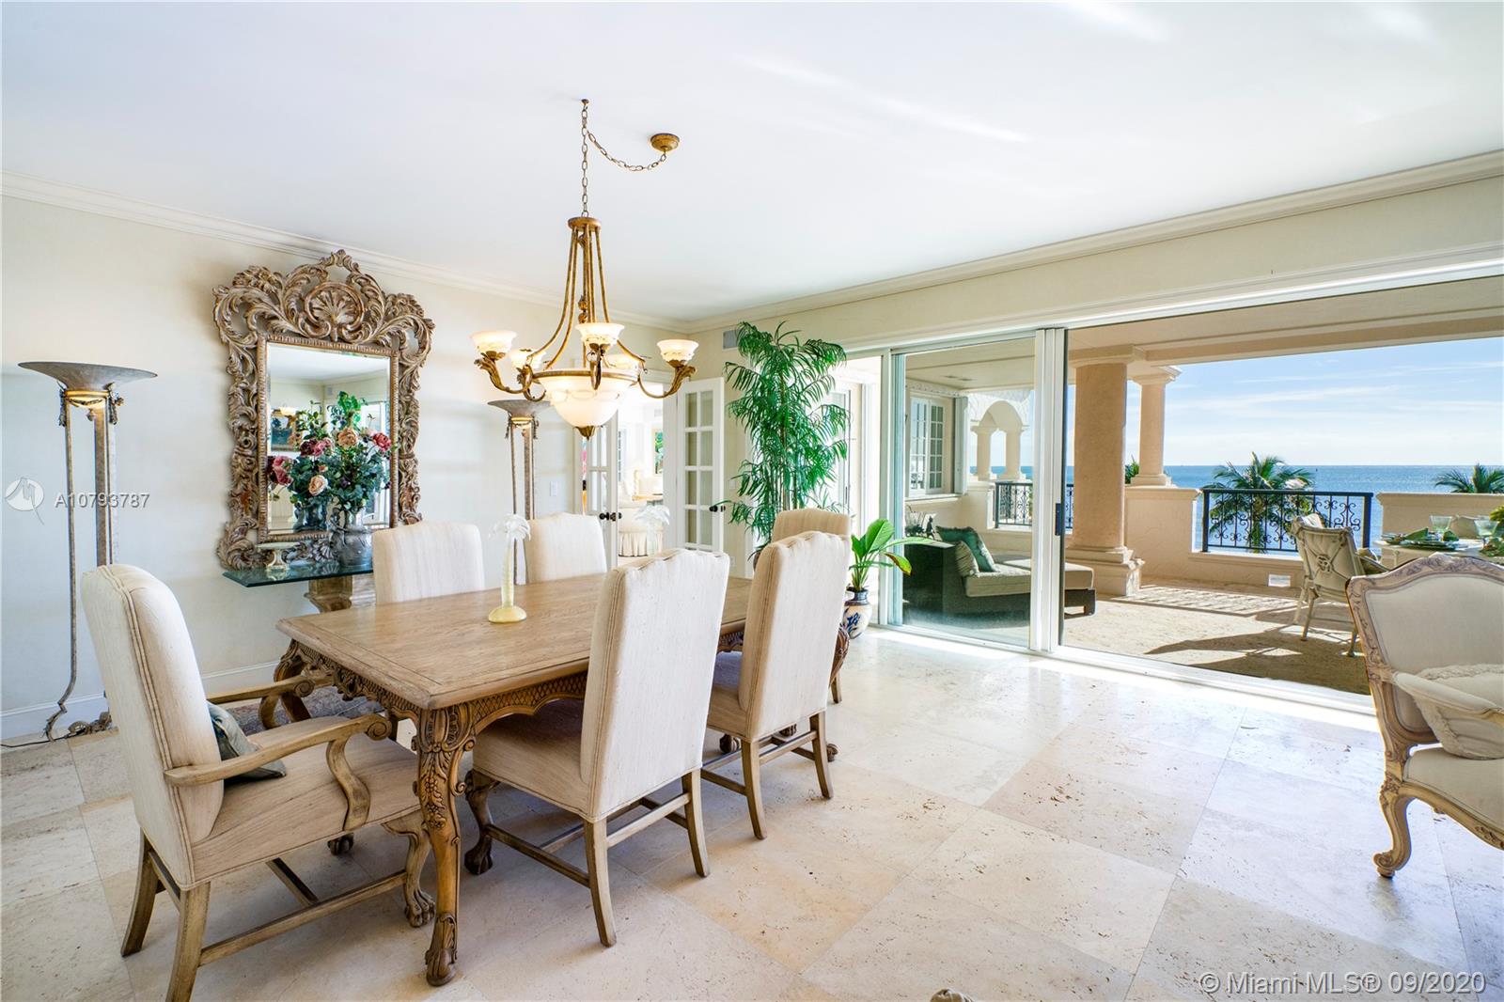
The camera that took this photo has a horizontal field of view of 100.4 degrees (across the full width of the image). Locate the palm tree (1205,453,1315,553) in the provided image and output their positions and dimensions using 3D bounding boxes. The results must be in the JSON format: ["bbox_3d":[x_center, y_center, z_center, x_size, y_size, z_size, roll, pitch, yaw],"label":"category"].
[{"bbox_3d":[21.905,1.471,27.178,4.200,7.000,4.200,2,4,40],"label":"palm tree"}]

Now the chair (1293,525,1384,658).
[{"bbox_3d":[4.637,0.667,4.791,0.640,0.950,0.600,0,3,-1],"label":"chair"}]

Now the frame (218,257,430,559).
[{"bbox_3d":[-2.714,-0.646,4.128,0.130,2.000,1.250,2,4,40],"label":"frame"}]

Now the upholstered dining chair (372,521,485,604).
[{"bbox_3d":[-1.335,0.642,2.831,0.670,1.080,0.530,3,4,41],"label":"upholstered dining chair"}]

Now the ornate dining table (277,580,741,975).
[{"bbox_3d":[-0.728,0.844,2.803,1.330,0.760,1.950,2,4,40],"label":"ornate dining table"}]

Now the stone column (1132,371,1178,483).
[{"bbox_3d":[5.151,-0.948,8.030,0.440,1.500,0.440,2,4,40],"label":"stone column"}]

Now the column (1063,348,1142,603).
[{"bbox_3d":[4.112,-0.328,7.324,0.710,2.680,0.710,2,4,40],"label":"column"}]

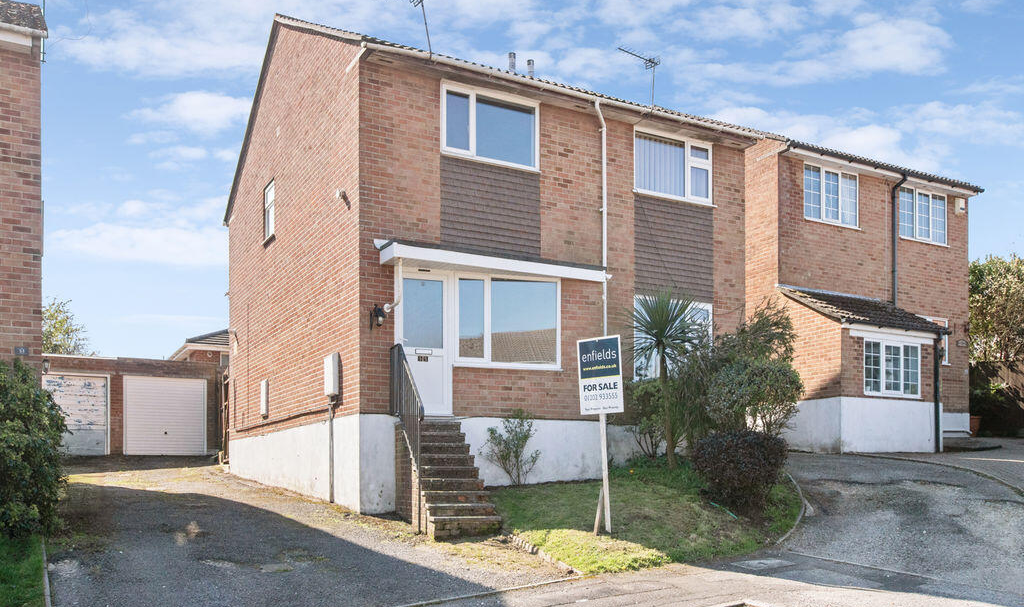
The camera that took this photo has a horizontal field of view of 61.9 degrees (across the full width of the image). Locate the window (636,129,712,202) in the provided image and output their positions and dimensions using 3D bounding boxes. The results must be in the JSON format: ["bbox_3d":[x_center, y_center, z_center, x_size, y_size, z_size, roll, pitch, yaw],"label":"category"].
[{"bbox_3d":[2.797,-2.378,14.869,1.750,1.104,0.120,2,-5,-29],"label":"window"}]

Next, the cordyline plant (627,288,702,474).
[{"bbox_3d":[2.284,1.131,12.700,1.100,2.620,1.100,0,-2,0],"label":"cordyline plant"}]

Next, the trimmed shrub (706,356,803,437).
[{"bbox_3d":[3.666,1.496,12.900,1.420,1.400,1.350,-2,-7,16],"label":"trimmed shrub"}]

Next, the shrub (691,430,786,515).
[{"bbox_3d":[3.371,2.508,12.700,1.340,1.180,1.250,0,-5,0],"label":"shrub"}]

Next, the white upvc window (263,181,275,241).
[{"bbox_3d":[-4.731,-1.790,16.600,0.120,1.090,0.700,2,-5,-30],"label":"white upvc window"}]

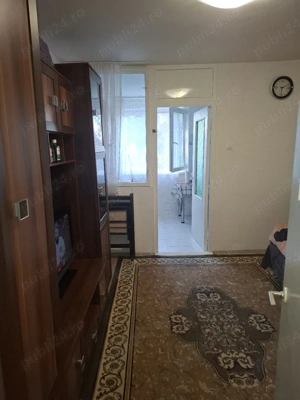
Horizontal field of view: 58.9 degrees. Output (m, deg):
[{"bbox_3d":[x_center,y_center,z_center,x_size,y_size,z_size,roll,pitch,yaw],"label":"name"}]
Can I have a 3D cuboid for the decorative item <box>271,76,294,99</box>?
[{"bbox_3d":[1.676,-1.411,3.340,0.268,0.268,0.045,-1,12,0],"label":"decorative item"}]

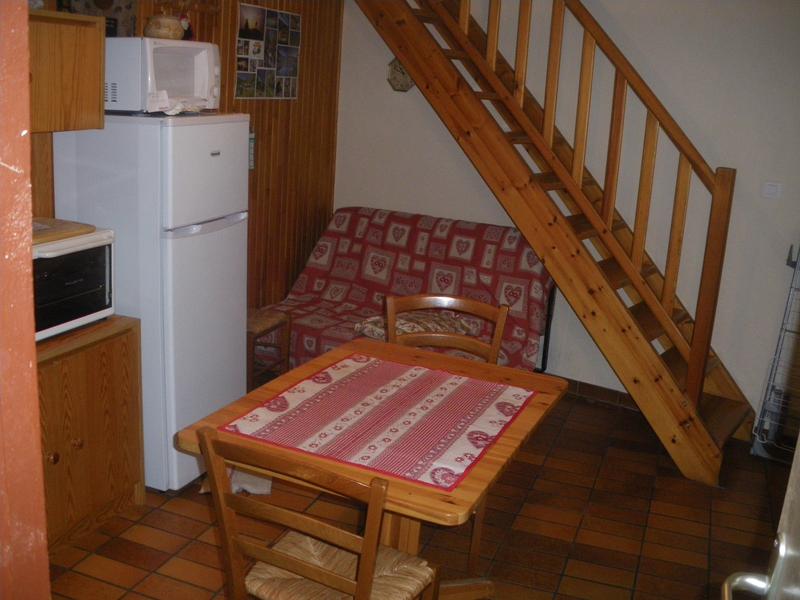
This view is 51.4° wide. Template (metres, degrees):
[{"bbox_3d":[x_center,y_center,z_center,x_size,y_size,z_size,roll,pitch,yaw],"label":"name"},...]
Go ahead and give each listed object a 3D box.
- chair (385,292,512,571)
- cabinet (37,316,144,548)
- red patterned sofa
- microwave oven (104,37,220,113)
[{"bbox_3d":[0.098,0.478,2.751,0.450,0.880,0.490,6,14,8],"label":"chair"},{"bbox_3d":[-1.294,0.446,2.768,0.540,0.730,0.810,9,14,19],"label":"cabinet"},{"bbox_3d":[0.025,0.072,4.325,1.380,0.920,0.905,9,14,19],"label":"red patterned sofa"},{"bbox_3d":[-0.961,-0.854,3.178,0.360,0.270,0.475,9,14,19],"label":"microwave oven"}]

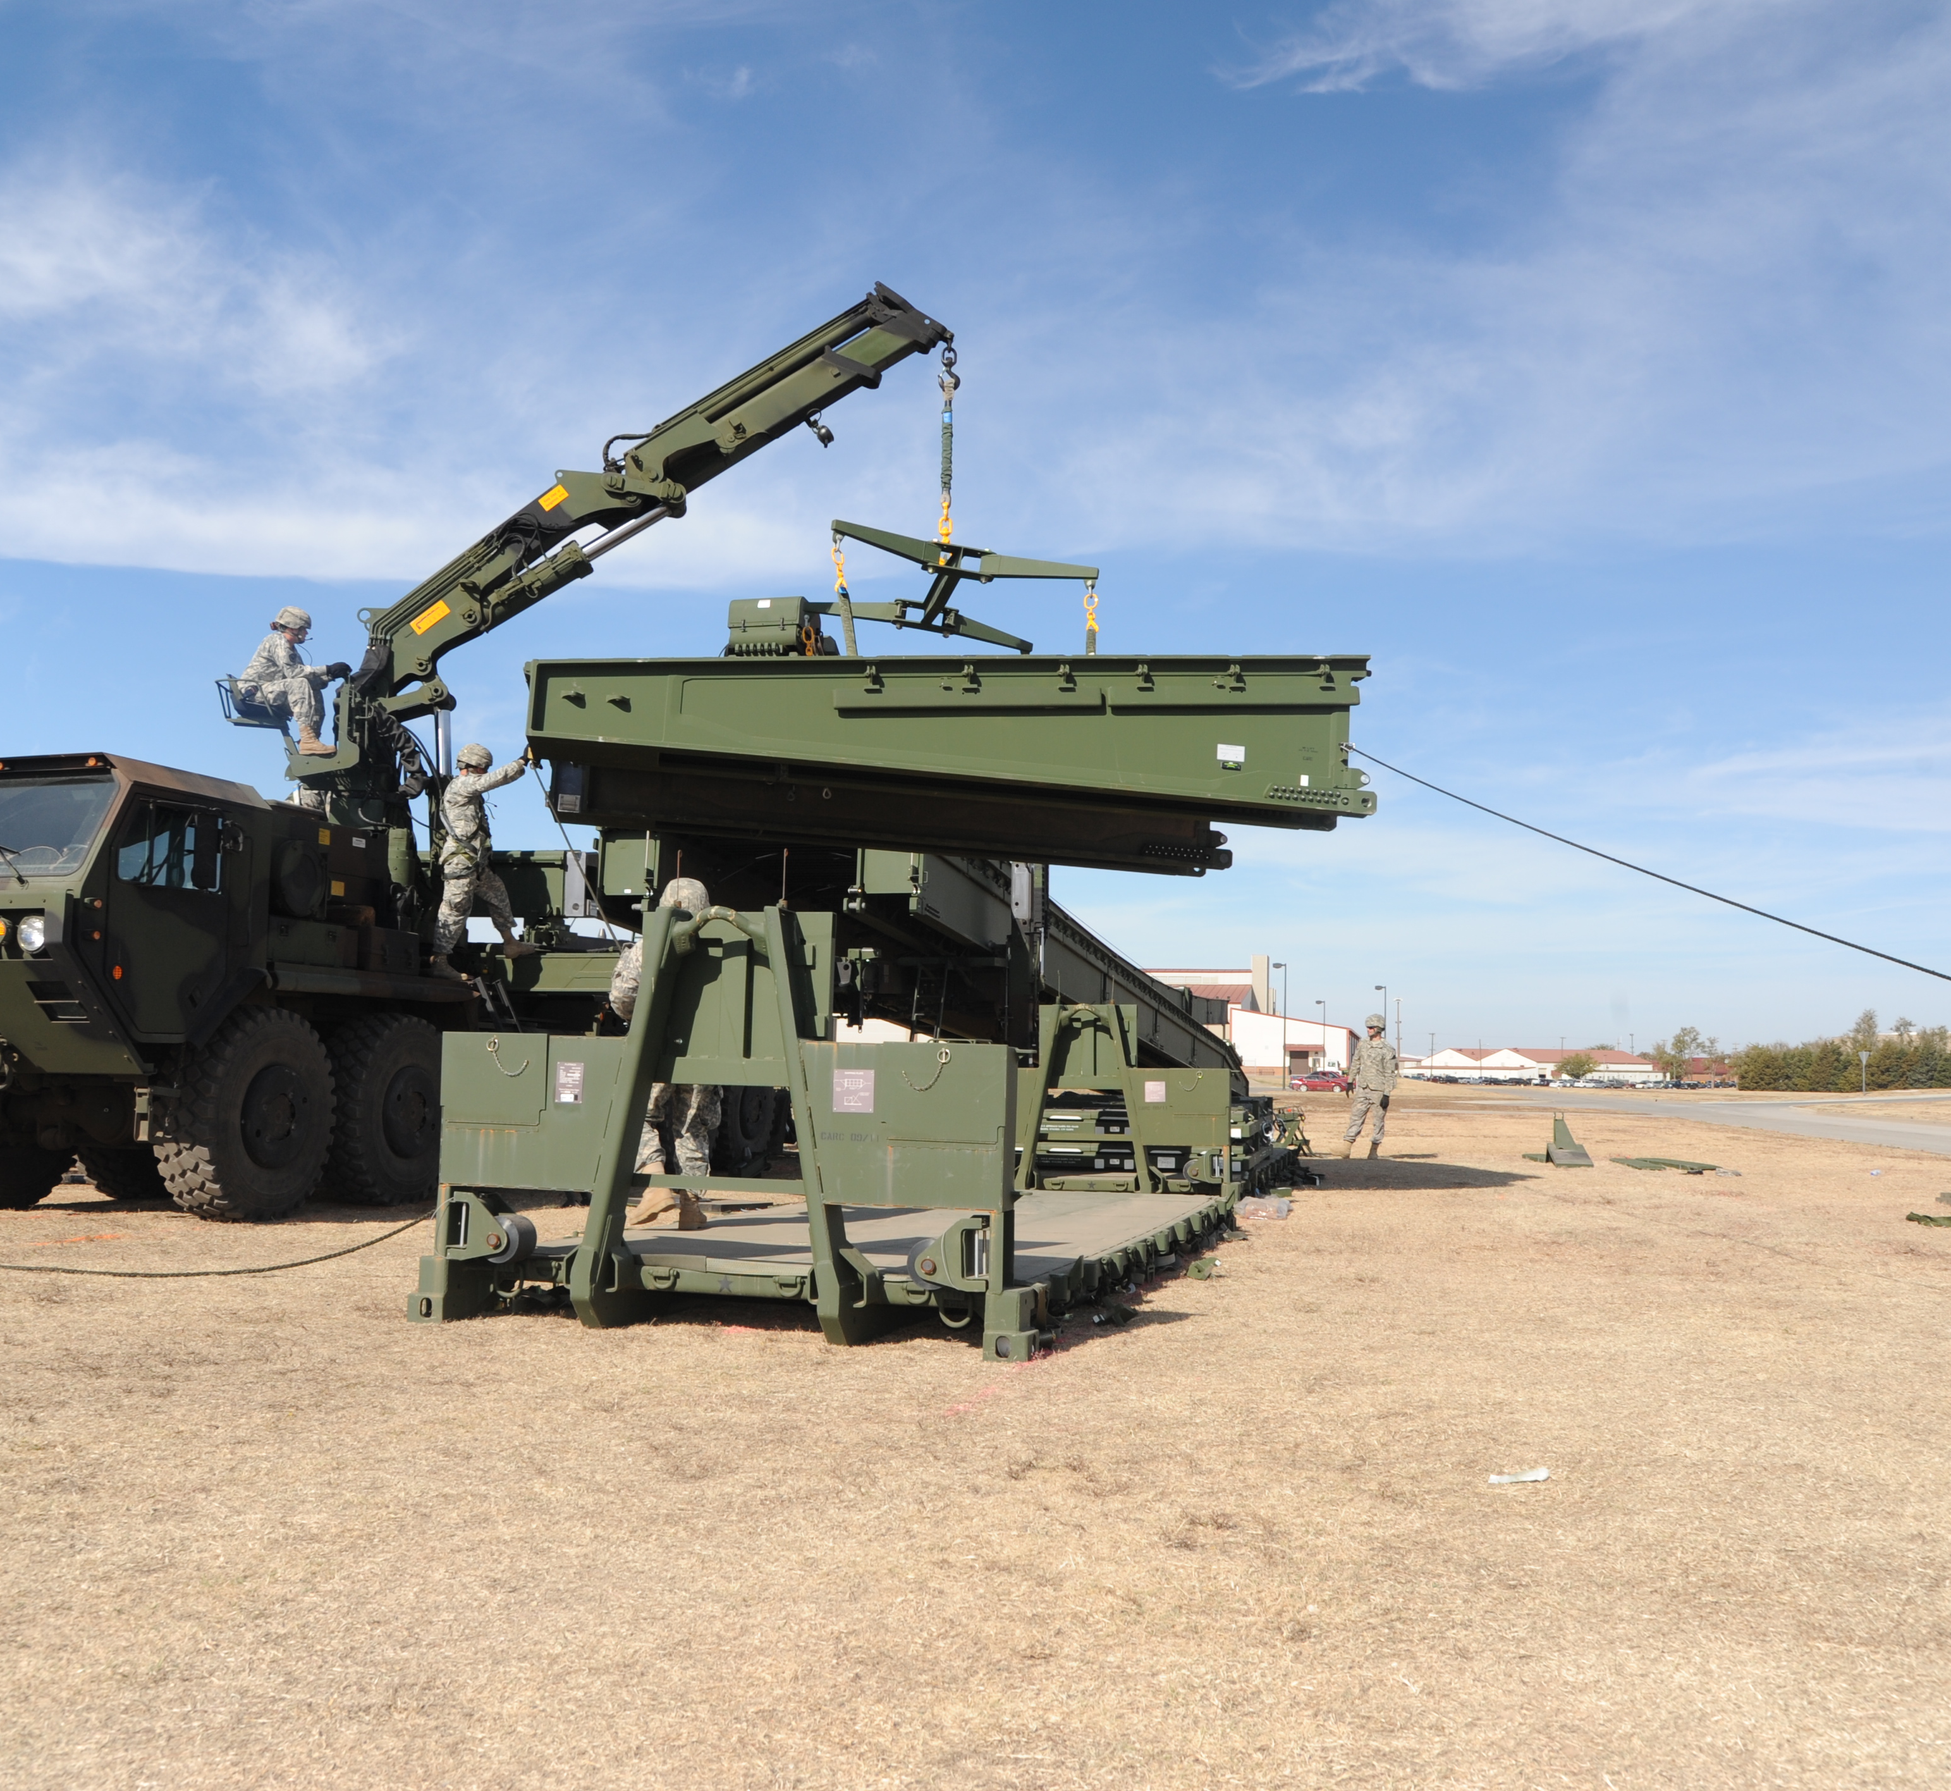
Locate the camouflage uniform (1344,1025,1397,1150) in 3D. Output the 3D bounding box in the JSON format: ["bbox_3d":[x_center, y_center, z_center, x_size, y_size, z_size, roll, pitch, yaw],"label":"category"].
[{"bbox_3d":[4.938,2.375,22.340,0.580,1.780,0.460,-4,-7,40],"label":"camouflage uniform"}]

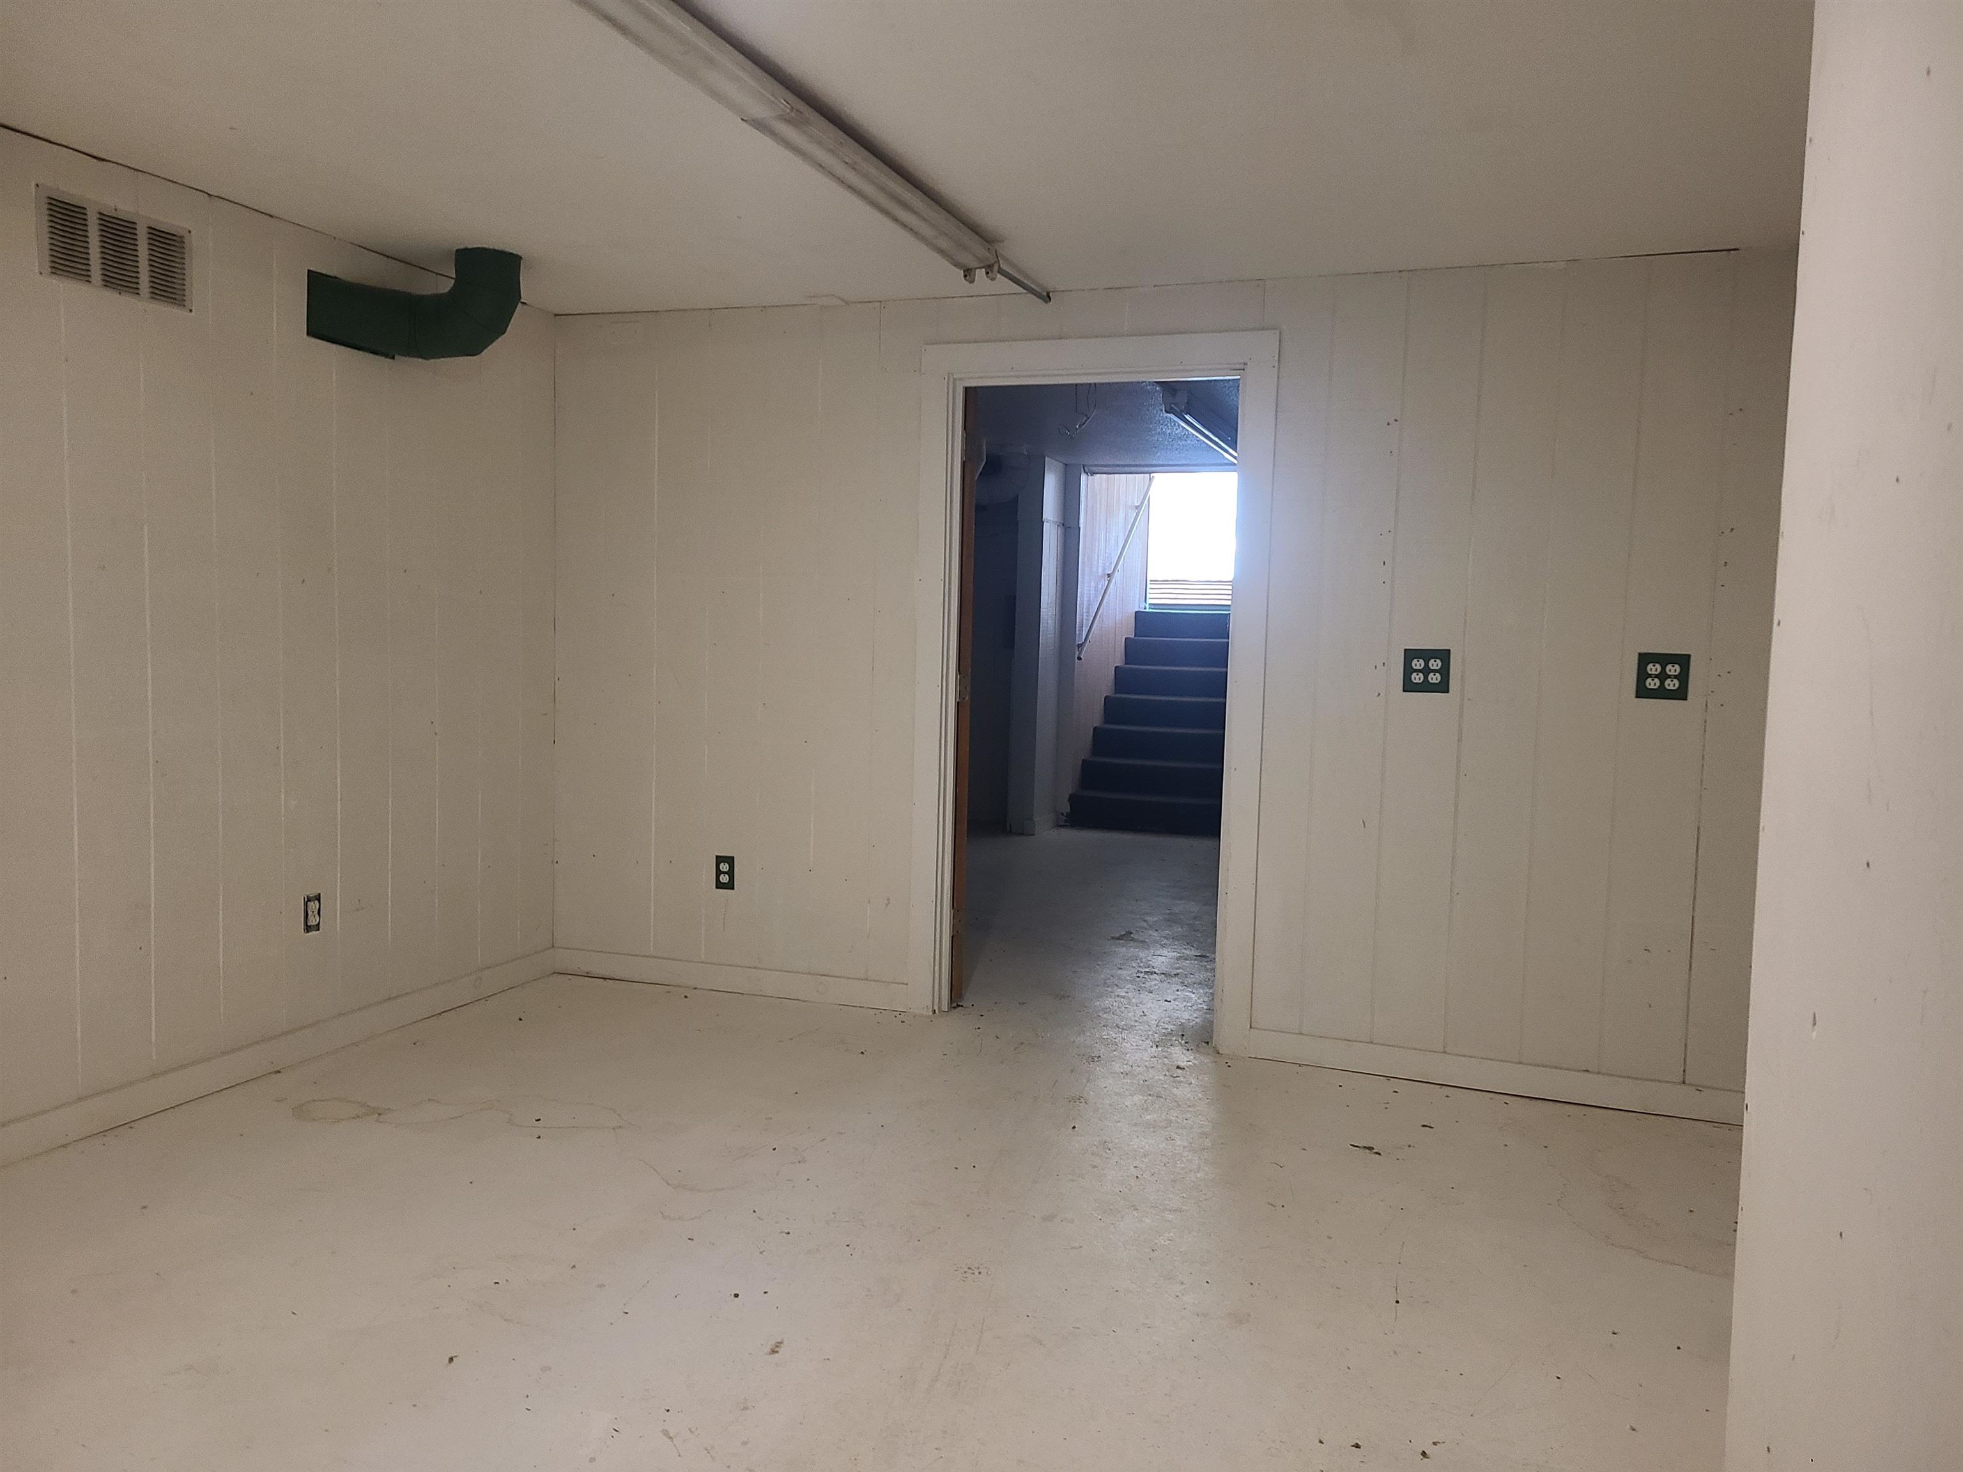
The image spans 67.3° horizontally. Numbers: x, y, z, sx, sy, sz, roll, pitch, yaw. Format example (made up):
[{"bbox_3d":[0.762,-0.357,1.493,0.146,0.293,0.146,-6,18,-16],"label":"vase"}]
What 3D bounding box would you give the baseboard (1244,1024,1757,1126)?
[{"bbox_3d":[1.398,0.941,4.105,1.329,0.089,0.018,3,5,23],"label":"baseboard"}]

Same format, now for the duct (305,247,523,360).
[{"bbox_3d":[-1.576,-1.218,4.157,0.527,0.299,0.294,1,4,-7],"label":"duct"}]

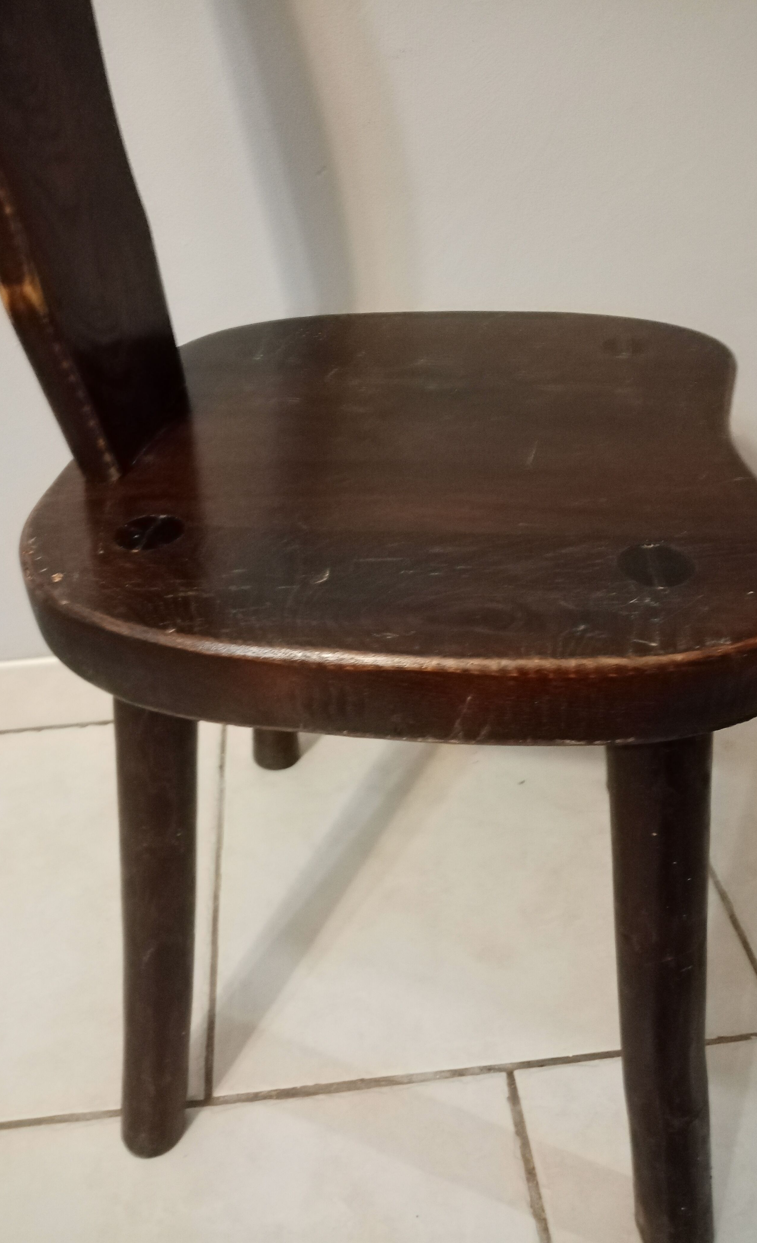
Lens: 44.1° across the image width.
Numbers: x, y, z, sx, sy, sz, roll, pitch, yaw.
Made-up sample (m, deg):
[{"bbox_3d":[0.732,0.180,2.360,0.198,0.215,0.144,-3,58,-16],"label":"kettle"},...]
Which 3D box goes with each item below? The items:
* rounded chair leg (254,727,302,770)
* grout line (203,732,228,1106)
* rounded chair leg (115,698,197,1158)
[{"bbox_3d":[-0.086,-0.009,0.770,0.047,0.419,0.045,9,48,3],"label":"rounded chair leg"},{"bbox_3d":[-0.139,0.217,0.818,0.005,0.003,0.404,-5,38,-3],"label":"grout line"},{"bbox_3d":[-0.131,0.172,0.541,0.047,0.420,0.045,10,30,4],"label":"rounded chair leg"}]

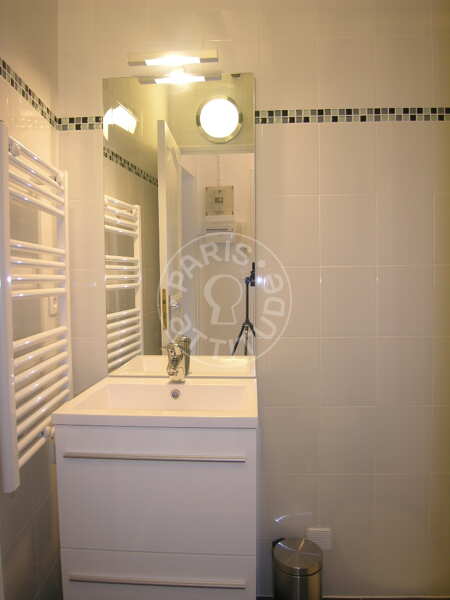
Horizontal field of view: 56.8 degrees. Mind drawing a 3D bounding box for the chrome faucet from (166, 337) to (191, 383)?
[{"bbox_3d":[-0.170,0.222,1.434,0.052,0.143,0.135,0,2,3],"label":"chrome faucet"}]

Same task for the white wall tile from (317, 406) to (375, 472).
[{"bbox_3d":[0.466,0.532,1.578,0.208,0.259,0.010,-1,3,2],"label":"white wall tile"}]

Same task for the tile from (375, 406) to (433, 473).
[{"bbox_3d":[0.673,0.528,1.569,0.208,0.259,0.010,-1,3,2],"label":"tile"}]

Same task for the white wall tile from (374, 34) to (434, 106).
[{"bbox_3d":[0.649,-0.826,1.506,0.208,0.259,0.010,-1,3,2],"label":"white wall tile"}]

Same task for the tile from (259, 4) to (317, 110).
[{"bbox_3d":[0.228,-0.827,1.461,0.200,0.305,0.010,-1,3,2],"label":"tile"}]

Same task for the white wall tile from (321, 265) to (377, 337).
[{"bbox_3d":[0.444,0.007,1.491,0.200,0.250,0.010,-1,3,2],"label":"white wall tile"}]

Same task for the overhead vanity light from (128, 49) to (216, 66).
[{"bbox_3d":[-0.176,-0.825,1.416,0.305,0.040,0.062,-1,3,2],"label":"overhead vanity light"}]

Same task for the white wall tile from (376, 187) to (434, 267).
[{"bbox_3d":[0.637,-0.251,1.473,0.200,0.250,0.010,-1,3,2],"label":"white wall tile"}]

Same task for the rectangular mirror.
[{"bbox_3d":[-0.165,-0.261,1.492,0.545,1.085,0.015,0,2,3],"label":"rectangular mirror"}]

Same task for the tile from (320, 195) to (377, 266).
[{"bbox_3d":[0.439,-0.245,1.480,0.200,0.250,0.010,-1,3,2],"label":"tile"}]

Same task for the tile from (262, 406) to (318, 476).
[{"bbox_3d":[0.252,0.536,1.587,0.208,0.259,0.010,-1,3,2],"label":"tile"}]

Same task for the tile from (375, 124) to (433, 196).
[{"bbox_3d":[0.657,-0.515,1.520,0.208,0.259,0.010,-1,3,2],"label":"tile"}]

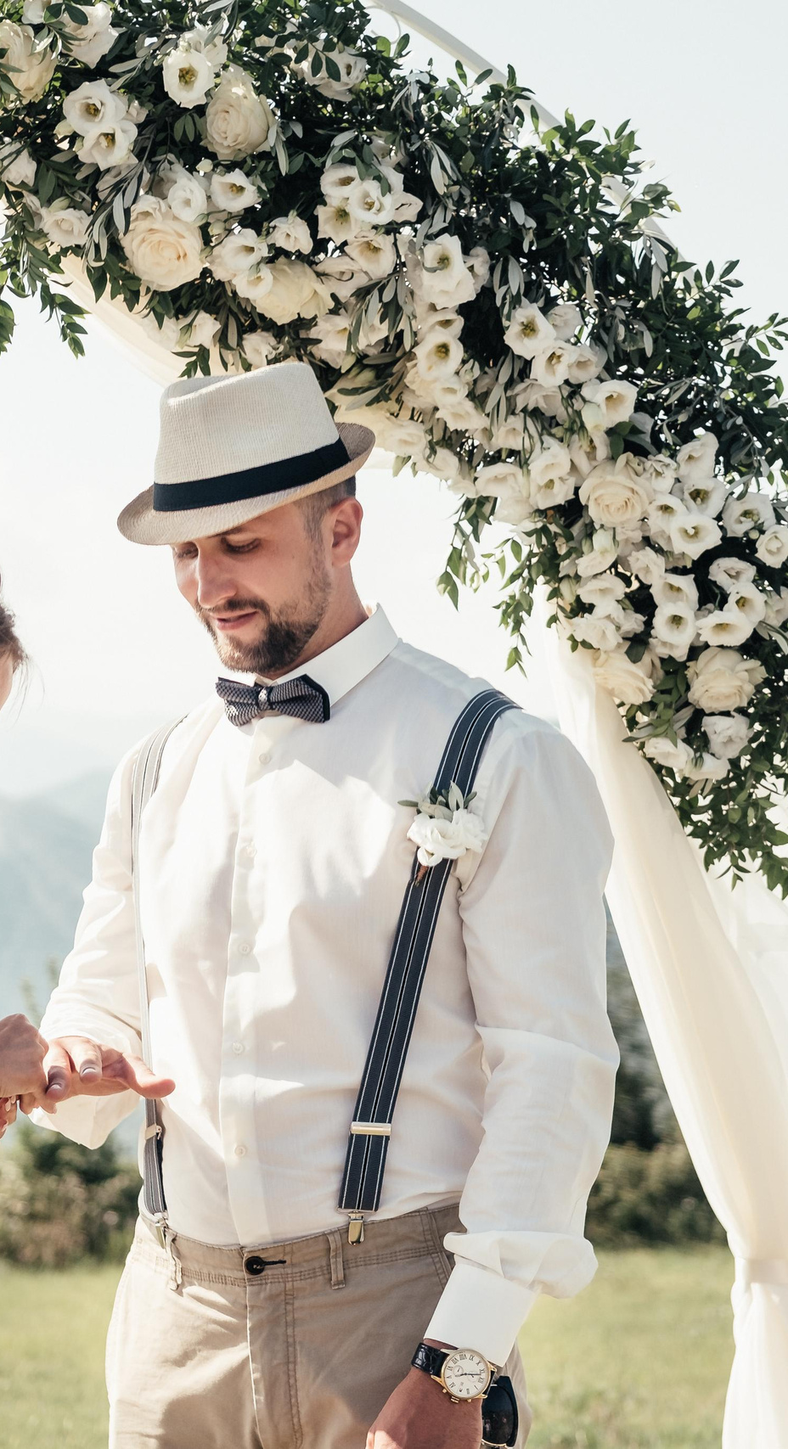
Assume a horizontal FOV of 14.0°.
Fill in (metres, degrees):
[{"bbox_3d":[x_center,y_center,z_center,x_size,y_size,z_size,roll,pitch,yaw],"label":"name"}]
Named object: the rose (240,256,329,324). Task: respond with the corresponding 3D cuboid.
[{"bbox_3d":[-0.114,-0.474,3.500,0.092,0.078,0.072,0,32,-7],"label":"rose"}]

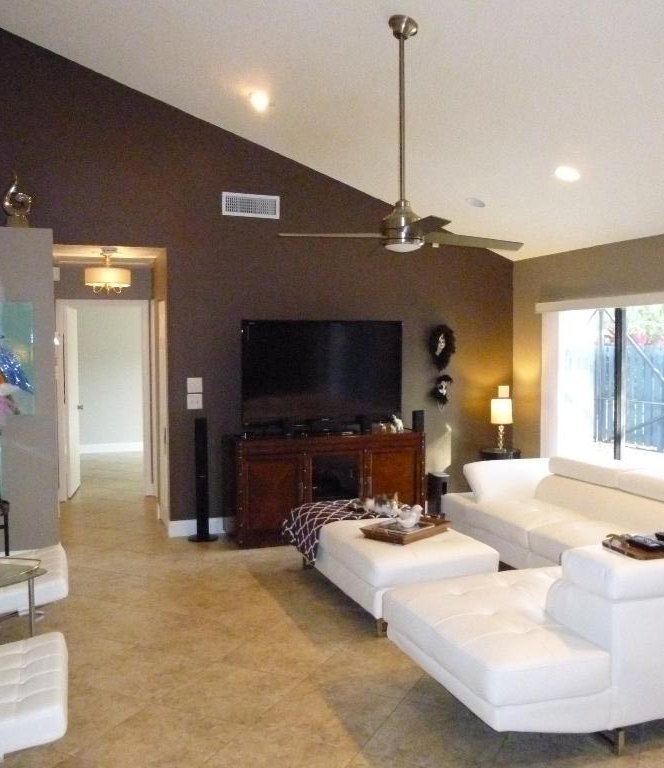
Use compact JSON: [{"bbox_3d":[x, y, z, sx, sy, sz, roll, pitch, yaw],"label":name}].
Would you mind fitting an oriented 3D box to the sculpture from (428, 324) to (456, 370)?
[{"bbox_3d":[1.044,-0.344,6.973,0.280,0.430,0.130,-1,3,-19],"label":"sculpture"}]

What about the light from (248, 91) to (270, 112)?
[{"bbox_3d":[-0.523,-2.036,5.330,0.160,0.100,0.160,19,-4,-19],"label":"light"}]

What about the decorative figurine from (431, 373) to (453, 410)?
[{"bbox_3d":[1.045,0.073,6.995,0.210,0.320,0.120,-1,3,-19],"label":"decorative figurine"}]

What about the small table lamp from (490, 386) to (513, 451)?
[{"bbox_3d":[1.587,0.370,6.966,0.235,0.510,0.235,-1,3,-19],"label":"small table lamp"}]

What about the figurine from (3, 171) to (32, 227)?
[{"bbox_3d":[-2.265,-1.321,5.340,0.215,0.435,0.100,-1,3,-20],"label":"figurine"}]

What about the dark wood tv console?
[{"bbox_3d":[-0.053,0.859,6.454,1.690,0.861,0.468,-1,3,-19],"label":"dark wood tv console"}]

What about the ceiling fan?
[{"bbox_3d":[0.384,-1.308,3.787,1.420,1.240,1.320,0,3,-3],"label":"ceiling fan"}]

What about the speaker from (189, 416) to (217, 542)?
[{"bbox_3d":[-1.080,0.787,6.187,0.250,1.020,0.250,-1,3,-20],"label":"speaker"}]

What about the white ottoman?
[{"bbox_3d":[0.355,1.151,4.850,0.770,0.420,1.460,-1,3,-20],"label":"white ottoman"}]

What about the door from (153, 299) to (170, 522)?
[{"bbox_3d":[-1.520,0.267,6.606,0.050,2.020,0.740,-1,3,-20],"label":"door"}]

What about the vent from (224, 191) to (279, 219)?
[{"bbox_3d":[-0.694,-1.530,6.350,0.505,0.196,0.025,-1,3,-20],"label":"vent"}]

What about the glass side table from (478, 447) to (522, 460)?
[{"bbox_3d":[1.599,0.939,7.000,0.460,0.630,0.460,-1,3,-19],"label":"glass side table"}]

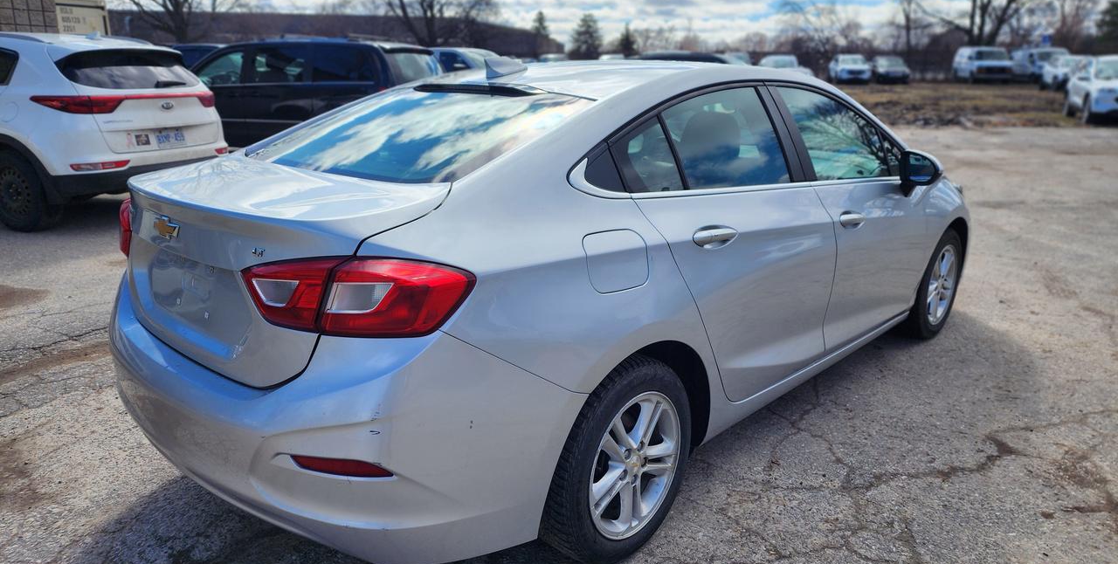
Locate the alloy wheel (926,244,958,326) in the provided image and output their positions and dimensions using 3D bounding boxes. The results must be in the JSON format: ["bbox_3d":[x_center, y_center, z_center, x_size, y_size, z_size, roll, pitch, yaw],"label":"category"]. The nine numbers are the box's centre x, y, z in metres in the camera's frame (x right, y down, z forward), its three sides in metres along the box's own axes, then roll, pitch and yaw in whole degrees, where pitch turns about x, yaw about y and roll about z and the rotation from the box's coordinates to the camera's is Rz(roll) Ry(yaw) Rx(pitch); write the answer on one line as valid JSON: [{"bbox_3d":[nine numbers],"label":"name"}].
[{"bbox_3d":[2.061,0.001,4.133,0.160,0.445,0.445,16,22,42],"label":"alloy wheel"}]

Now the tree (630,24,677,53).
[{"bbox_3d":[13.868,-34.225,108.931,6.800,5.600,6.500,1,16,0],"label":"tree"}]

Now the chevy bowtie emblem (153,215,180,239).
[{"bbox_3d":[-1.032,-0.141,1.952,0.180,0.060,0.020,16,22,42],"label":"chevy bowtie emblem"}]

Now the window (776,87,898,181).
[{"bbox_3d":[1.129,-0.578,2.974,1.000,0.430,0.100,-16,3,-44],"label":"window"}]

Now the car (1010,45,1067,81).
[{"bbox_3d":[32.305,-14.499,49.671,2.050,2.100,5.500,7,17,19],"label":"car"}]

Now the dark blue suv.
[{"bbox_3d":[-4.535,-3.103,12.575,5.100,1.750,1.950,5,17,16],"label":"dark blue suv"}]

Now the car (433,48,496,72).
[{"bbox_3d":[-2.172,-4.514,17.299,4.700,1.730,1.880,14,21,38],"label":"car"}]

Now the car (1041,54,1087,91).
[{"bbox_3d":[25.808,-10.630,37.815,1.850,1.650,4.500,8,18,23],"label":"car"}]

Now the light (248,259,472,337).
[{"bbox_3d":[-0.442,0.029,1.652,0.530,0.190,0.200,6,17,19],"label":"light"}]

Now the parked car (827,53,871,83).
[{"bbox_3d":[16.771,-12.346,42.946,1.850,1.630,4.600,5,17,14],"label":"parked car"}]

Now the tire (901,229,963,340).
[{"bbox_3d":[2.039,-0.005,4.153,0.210,0.635,0.635,16,22,42],"label":"tire"}]

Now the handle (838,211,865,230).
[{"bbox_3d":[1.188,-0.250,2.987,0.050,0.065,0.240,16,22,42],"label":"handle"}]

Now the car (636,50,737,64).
[{"bbox_3d":[4.045,-6.466,23.814,4.700,1.720,1.850,3,17,10],"label":"car"}]

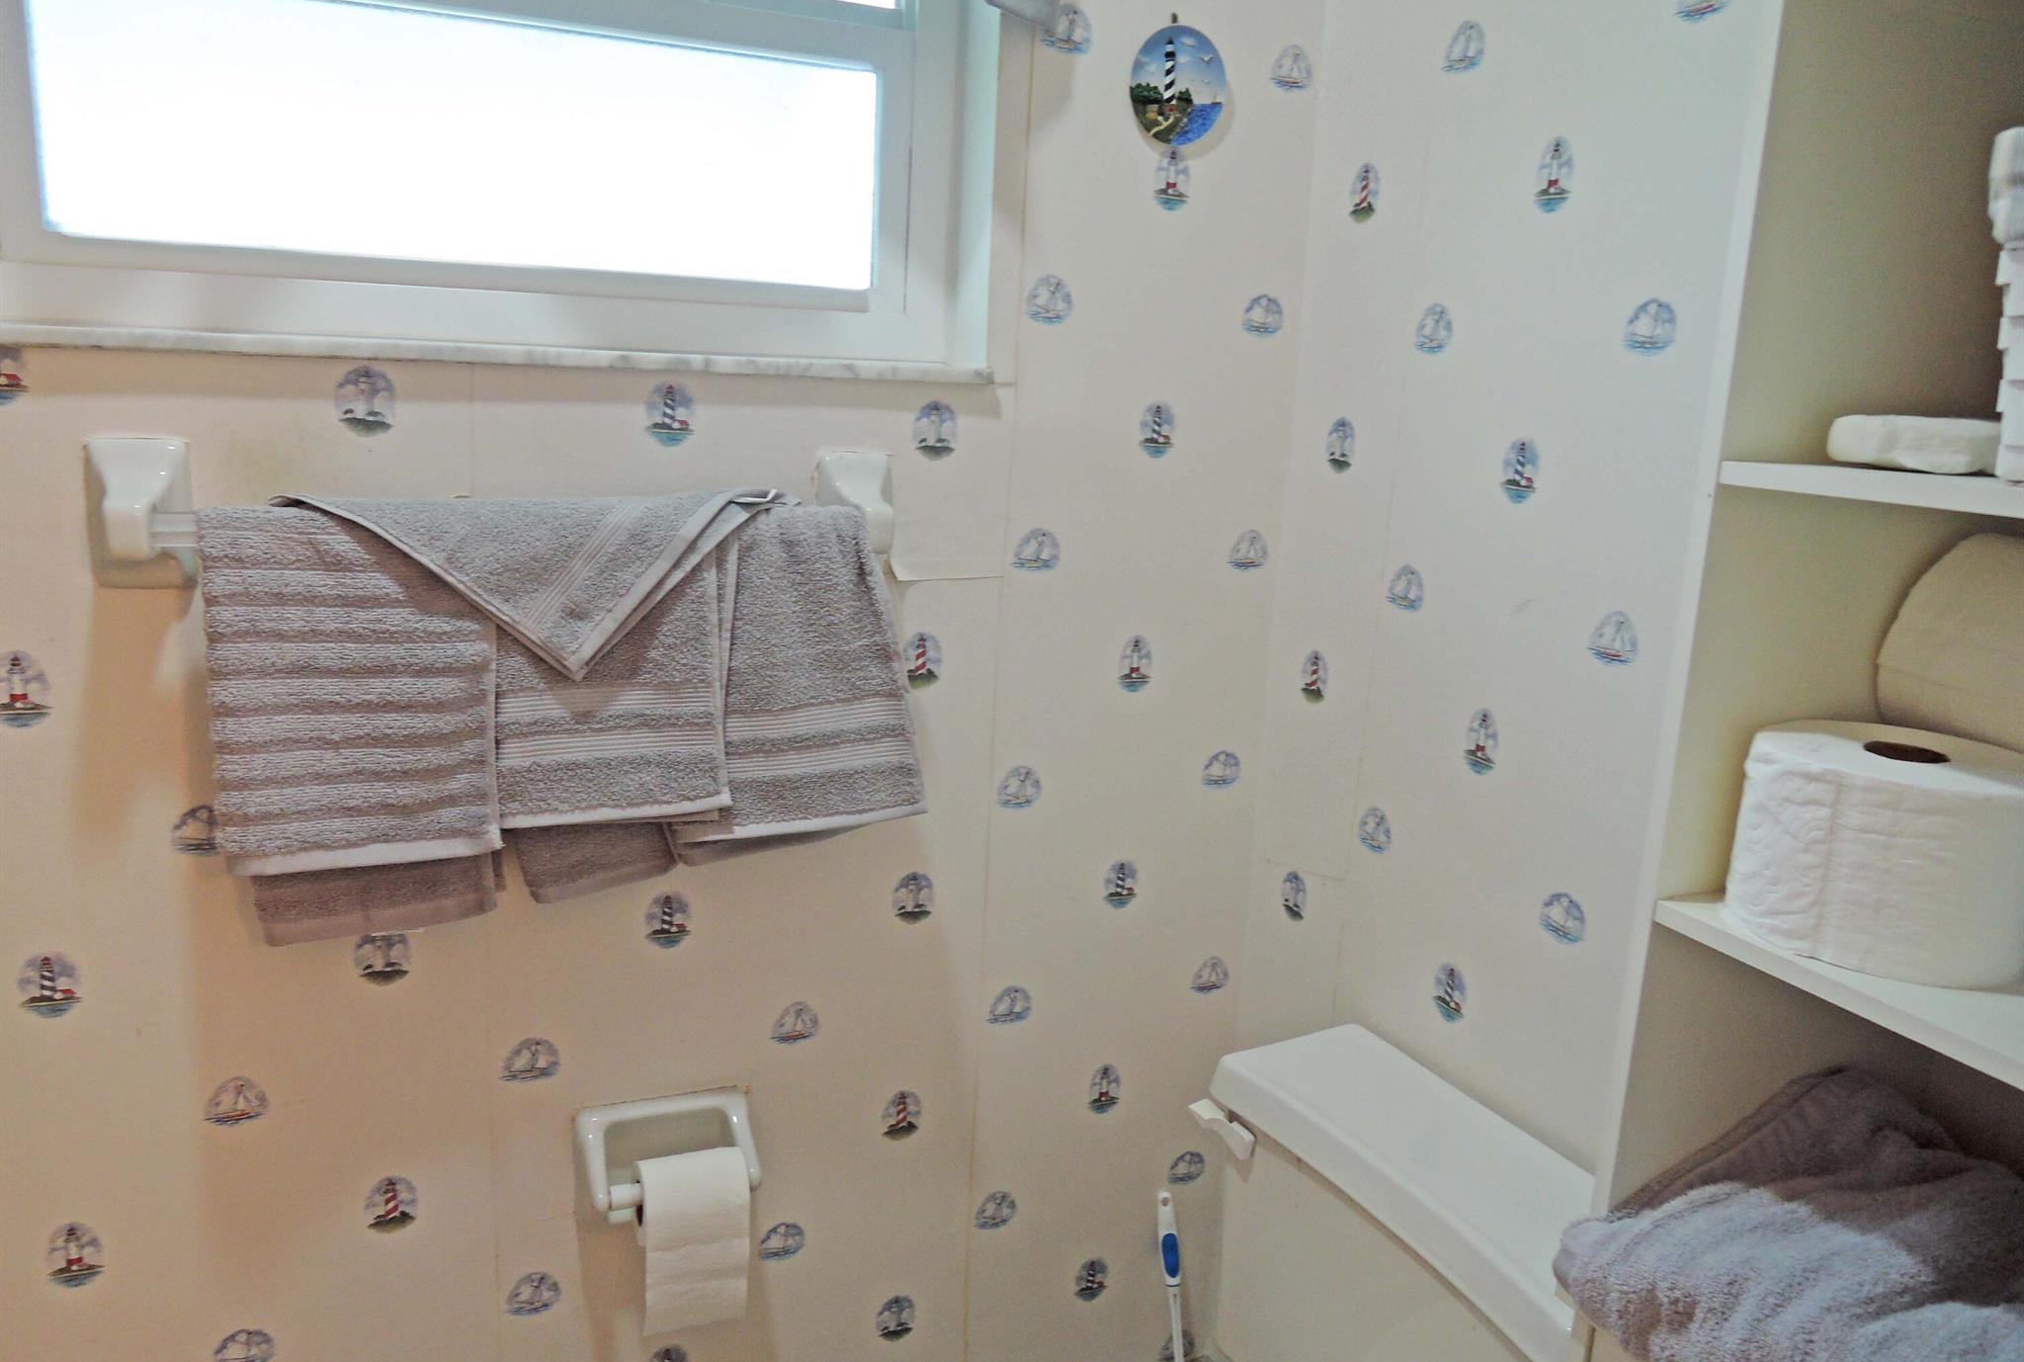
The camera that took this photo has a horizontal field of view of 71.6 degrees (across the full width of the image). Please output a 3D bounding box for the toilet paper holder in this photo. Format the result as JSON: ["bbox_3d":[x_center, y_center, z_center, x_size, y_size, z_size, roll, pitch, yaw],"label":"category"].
[{"bbox_3d":[-0.347,0.504,1.429,0.182,0.124,0.075,-2,13,-24],"label":"toilet paper holder"}]

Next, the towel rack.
[{"bbox_3d":[-0.418,-0.144,1.244,0.688,0.120,0.075,-3,13,-24],"label":"towel rack"}]

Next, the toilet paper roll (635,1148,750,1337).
[{"bbox_3d":[-0.329,0.564,1.430,0.102,0.168,0.082,-2,13,-24],"label":"toilet paper roll"}]

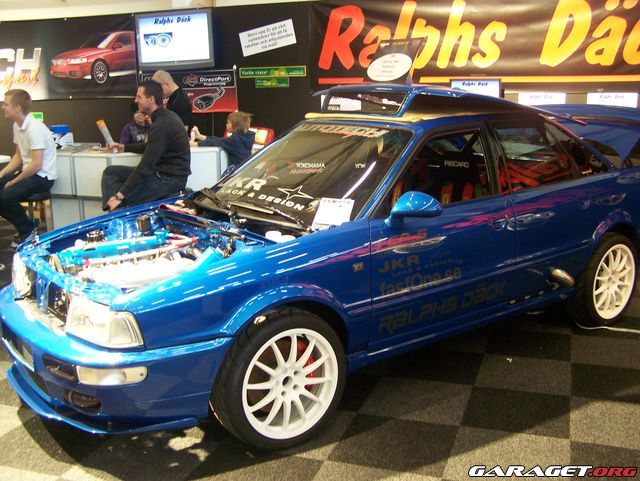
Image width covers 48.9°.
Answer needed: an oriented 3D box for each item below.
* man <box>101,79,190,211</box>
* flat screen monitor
[{"bbox_3d":[-1.448,-0.570,5.900,0.740,1.500,0.580,-2,11,-2],"label":"man"},{"bbox_3d":[-1.481,-2.073,7.301,0.885,0.565,0.100,2,12,19],"label":"flat screen monitor"}]

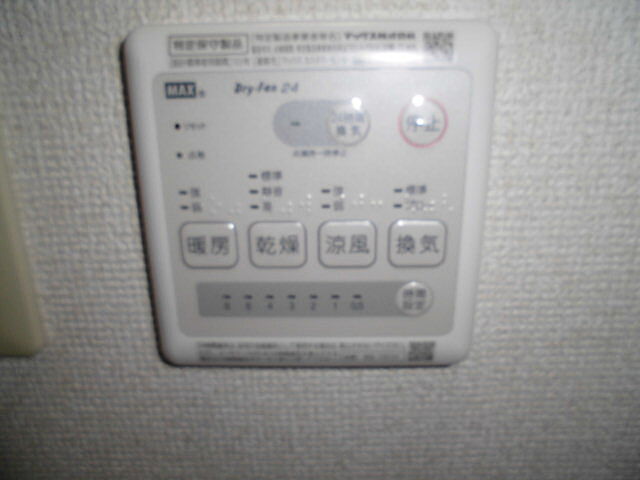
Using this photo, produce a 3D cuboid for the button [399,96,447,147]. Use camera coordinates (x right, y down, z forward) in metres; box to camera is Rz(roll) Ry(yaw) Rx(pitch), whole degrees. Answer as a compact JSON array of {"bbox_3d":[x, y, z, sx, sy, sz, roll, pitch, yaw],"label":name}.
[{"bbox_3d":[0.034,-0.038,0.156,0.016,0.016,0.002,0,16,1],"label":"button"}]

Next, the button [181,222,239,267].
[{"bbox_3d":[-0.039,0.002,0.169,0.020,0.018,0.002,0,16,1],"label":"button"}]

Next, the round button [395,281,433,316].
[{"bbox_3d":[0.034,0.021,0.173,0.014,0.014,0.002,0,16,1],"label":"round button"}]

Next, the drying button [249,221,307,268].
[{"bbox_3d":[-0.015,0.002,0.168,0.020,0.018,0.002,0,16,1],"label":"drying button"}]

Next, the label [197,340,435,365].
[{"bbox_3d":[-0.001,0.042,0.180,0.089,0.009,0.001,0,16,1],"label":"label"}]

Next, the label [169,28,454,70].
[{"bbox_3d":[-0.003,-0.059,0.150,0.090,0.011,0.001,0,16,1],"label":"label"}]

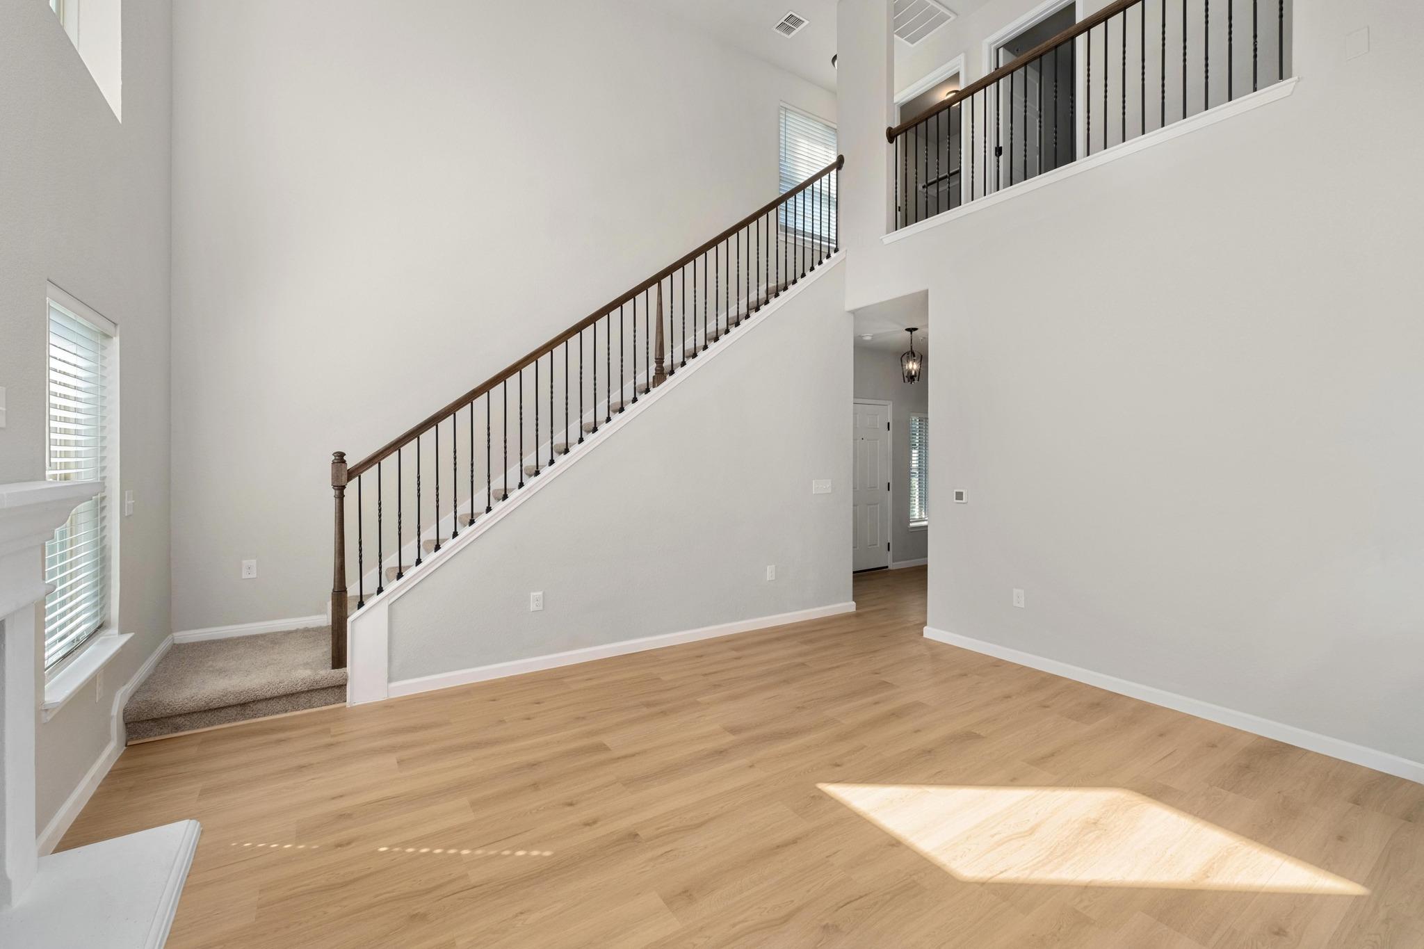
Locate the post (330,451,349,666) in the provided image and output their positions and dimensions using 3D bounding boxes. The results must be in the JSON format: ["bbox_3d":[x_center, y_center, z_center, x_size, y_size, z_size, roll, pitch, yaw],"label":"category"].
[{"bbox_3d":[-1.999,0.456,3.185,0.075,1.162,0.075,0,1,-33],"label":"post"}]

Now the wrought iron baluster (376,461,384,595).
[{"bbox_3d":[-1.838,0.296,3.288,0.032,0.739,0.032,0,1,-33],"label":"wrought iron baluster"}]

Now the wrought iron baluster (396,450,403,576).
[{"bbox_3d":[-1.756,0.223,3.340,0.032,0.740,0.032,0,1,-33],"label":"wrought iron baluster"}]

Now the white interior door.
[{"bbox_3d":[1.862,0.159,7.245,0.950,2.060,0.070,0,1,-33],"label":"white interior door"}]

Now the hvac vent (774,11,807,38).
[{"bbox_3d":[0.730,-4.154,5.502,0.217,0.025,0.257,0,1,-33],"label":"hvac vent"}]

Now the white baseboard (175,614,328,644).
[{"bbox_3d":[-2.941,0.995,3.819,0.780,0.085,0.018,0,1,-33],"label":"white baseboard"}]

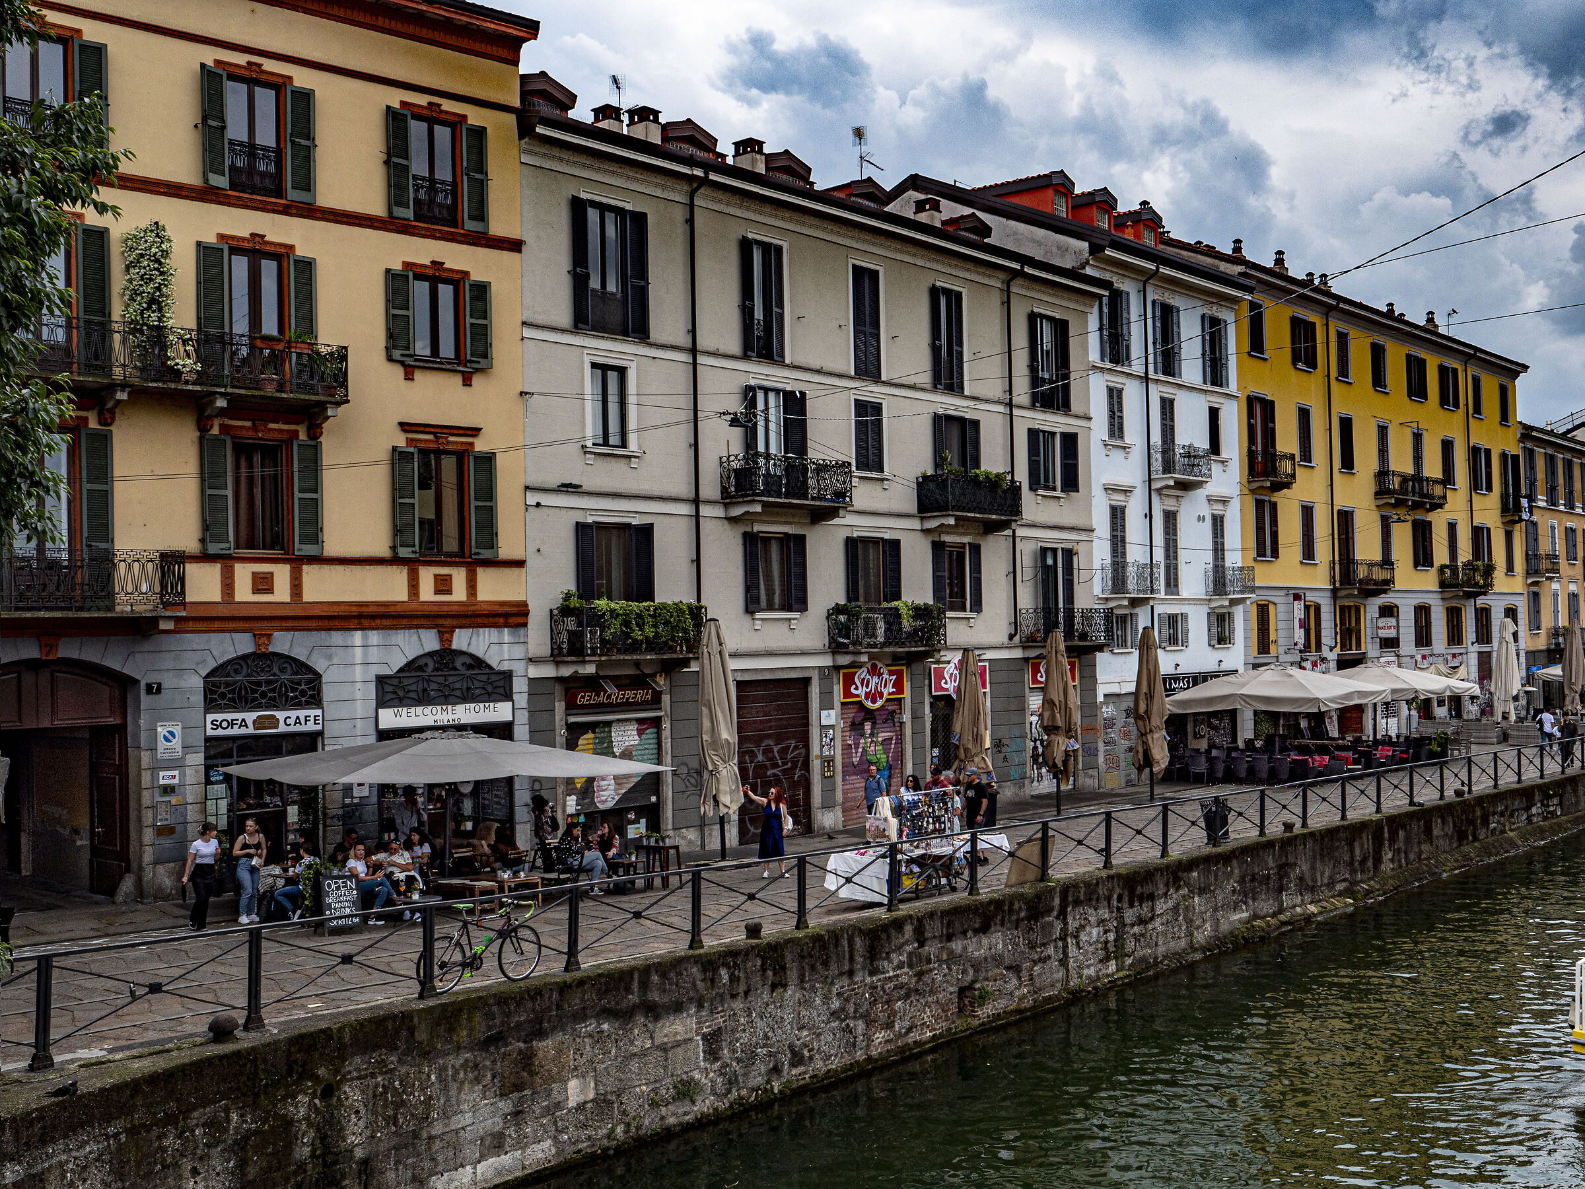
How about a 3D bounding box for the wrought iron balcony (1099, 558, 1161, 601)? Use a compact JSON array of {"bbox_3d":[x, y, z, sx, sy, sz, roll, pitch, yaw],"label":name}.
[{"bbox_3d":[10.342,-0.475,47.523,0.820,0.970,2.060,-3,-2,42],"label":"wrought iron balcony"}]

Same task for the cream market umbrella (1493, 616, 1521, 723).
[{"bbox_3d":[27.639,2.962,60.300,1.080,4.101,1.080,-3,-2,42],"label":"cream market umbrella"}]

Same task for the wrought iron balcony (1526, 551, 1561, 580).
[{"bbox_3d":[38.080,-1.531,78.832,0.850,1.060,2.470,-3,-2,42],"label":"wrought iron balcony"}]

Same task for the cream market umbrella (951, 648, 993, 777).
[{"bbox_3d":[4.042,2.873,34.897,0.930,3.331,0.930,-1,-2,0],"label":"cream market umbrella"}]

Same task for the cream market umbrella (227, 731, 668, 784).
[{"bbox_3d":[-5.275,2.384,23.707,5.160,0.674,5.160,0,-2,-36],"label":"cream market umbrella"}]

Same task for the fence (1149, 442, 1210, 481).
[{"bbox_3d":[12.516,-4.292,50.168,0.820,0.970,2.420,-3,-2,42],"label":"fence"}]

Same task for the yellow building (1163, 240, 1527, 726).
[{"bbox_3d":[21.854,-2.601,69.675,12.000,18.100,31.780,-3,-2,42],"label":"yellow building"}]

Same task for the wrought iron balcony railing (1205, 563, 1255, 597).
[{"bbox_3d":[13.744,-0.402,48.919,0.850,1.060,1.664,-3,-2,42],"label":"wrought iron balcony railing"}]

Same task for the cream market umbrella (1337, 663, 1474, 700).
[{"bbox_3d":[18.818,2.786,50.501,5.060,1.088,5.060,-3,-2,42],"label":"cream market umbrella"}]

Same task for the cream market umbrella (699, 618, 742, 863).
[{"bbox_3d":[-1.433,2.897,30.923,0.800,4.810,0.800,-1,-2,0],"label":"cream market umbrella"}]

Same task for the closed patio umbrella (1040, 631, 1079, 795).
[{"bbox_3d":[6.310,2.759,36.900,0.900,3.845,0.900,-1,-2,0],"label":"closed patio umbrella"}]

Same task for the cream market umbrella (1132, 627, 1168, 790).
[{"bbox_3d":[9.942,3.282,43.461,0.900,4.730,0.900,-2,-2,11],"label":"cream market umbrella"}]

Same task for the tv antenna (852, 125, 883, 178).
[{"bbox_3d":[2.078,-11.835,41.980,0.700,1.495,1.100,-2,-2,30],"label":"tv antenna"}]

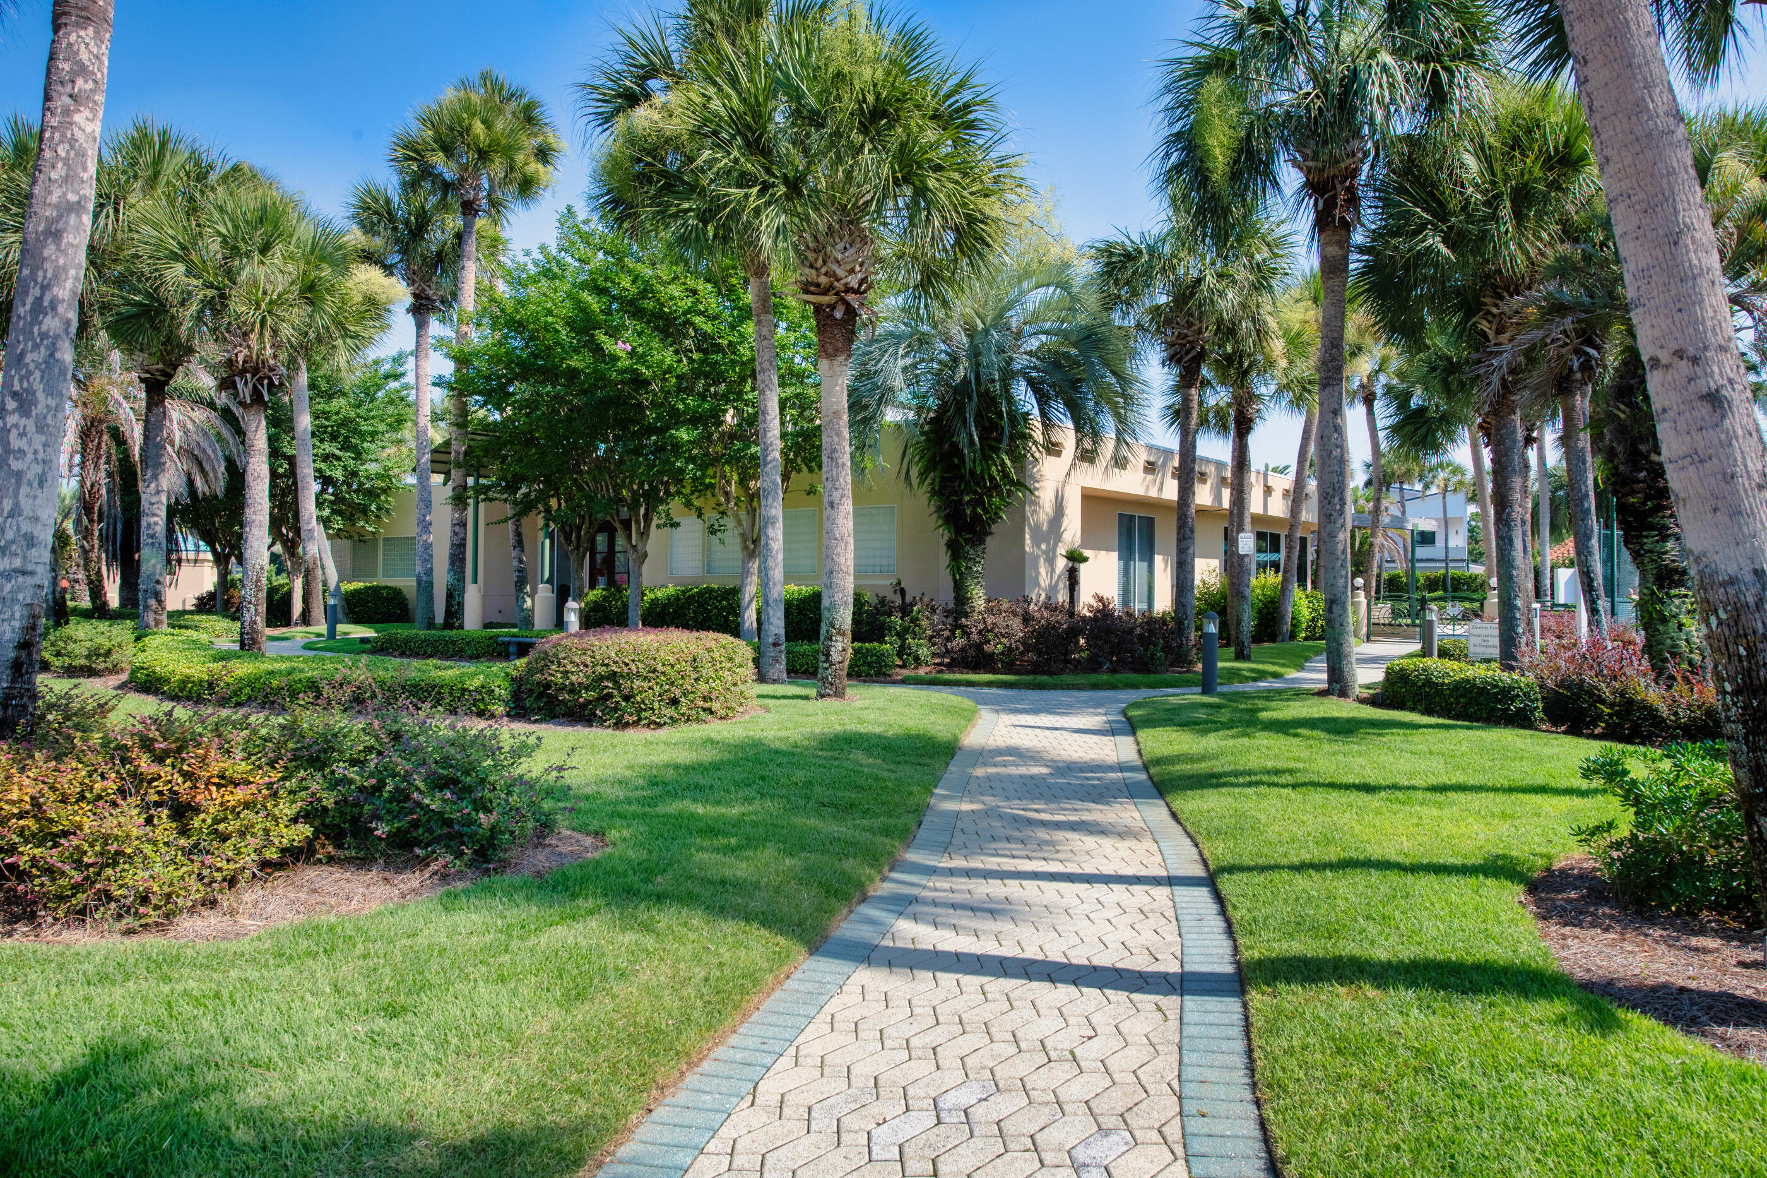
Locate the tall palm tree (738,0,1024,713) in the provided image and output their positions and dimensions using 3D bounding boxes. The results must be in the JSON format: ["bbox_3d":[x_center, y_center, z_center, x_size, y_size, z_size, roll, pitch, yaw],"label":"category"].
[{"bbox_3d":[-0.009,-2.982,14.522,3.500,8.700,3.400,0,0,0],"label":"tall palm tree"}]

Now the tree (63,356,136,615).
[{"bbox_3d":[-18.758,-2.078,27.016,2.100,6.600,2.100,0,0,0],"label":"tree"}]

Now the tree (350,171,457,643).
[{"bbox_3d":[-10.723,-3.999,25.300,2.600,10.430,2.600,0,0,0],"label":"tree"}]

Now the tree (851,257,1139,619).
[{"bbox_3d":[2.223,-2.571,22.300,5.600,7.890,5.400,0,0,0],"label":"tree"}]

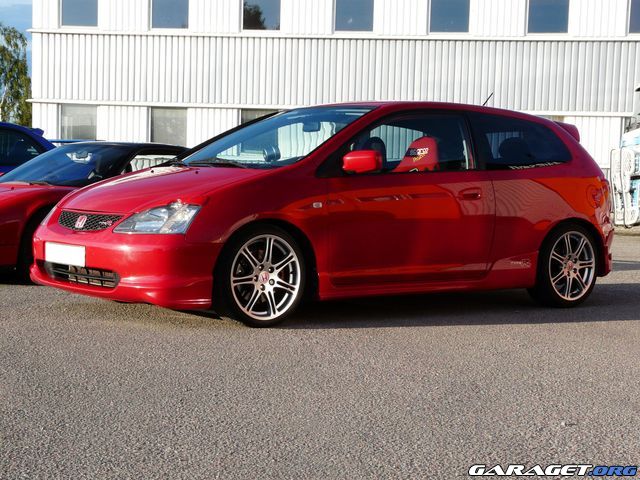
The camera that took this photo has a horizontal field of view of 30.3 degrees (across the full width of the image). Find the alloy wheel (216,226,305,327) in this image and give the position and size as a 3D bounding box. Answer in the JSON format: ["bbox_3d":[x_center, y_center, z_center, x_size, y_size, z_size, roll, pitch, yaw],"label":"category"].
[{"bbox_3d":[-0.356,0.199,6.657,0.610,0.610,0.210,-1,4,-38],"label":"alloy wheel"}]

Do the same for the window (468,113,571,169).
[{"bbox_3d":[1.353,-0.649,7.983,1.075,0.399,0.080,-1,-17,-42],"label":"window"}]

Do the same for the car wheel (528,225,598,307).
[{"bbox_3d":[1.680,0.170,8.225,0.610,0.610,0.210,-1,4,-38],"label":"car wheel"}]

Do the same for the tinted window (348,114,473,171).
[{"bbox_3d":[0.538,-0.608,7.294,1.120,0.443,0.070,-1,-18,-38],"label":"tinted window"}]

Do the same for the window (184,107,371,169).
[{"bbox_3d":[-0.315,-0.674,7.546,1.020,0.110,1.360,-29,21,-32],"label":"window"}]

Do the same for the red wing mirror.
[{"bbox_3d":[0.247,-0.452,6.878,0.140,0.145,0.210,-1,4,-38],"label":"red wing mirror"}]

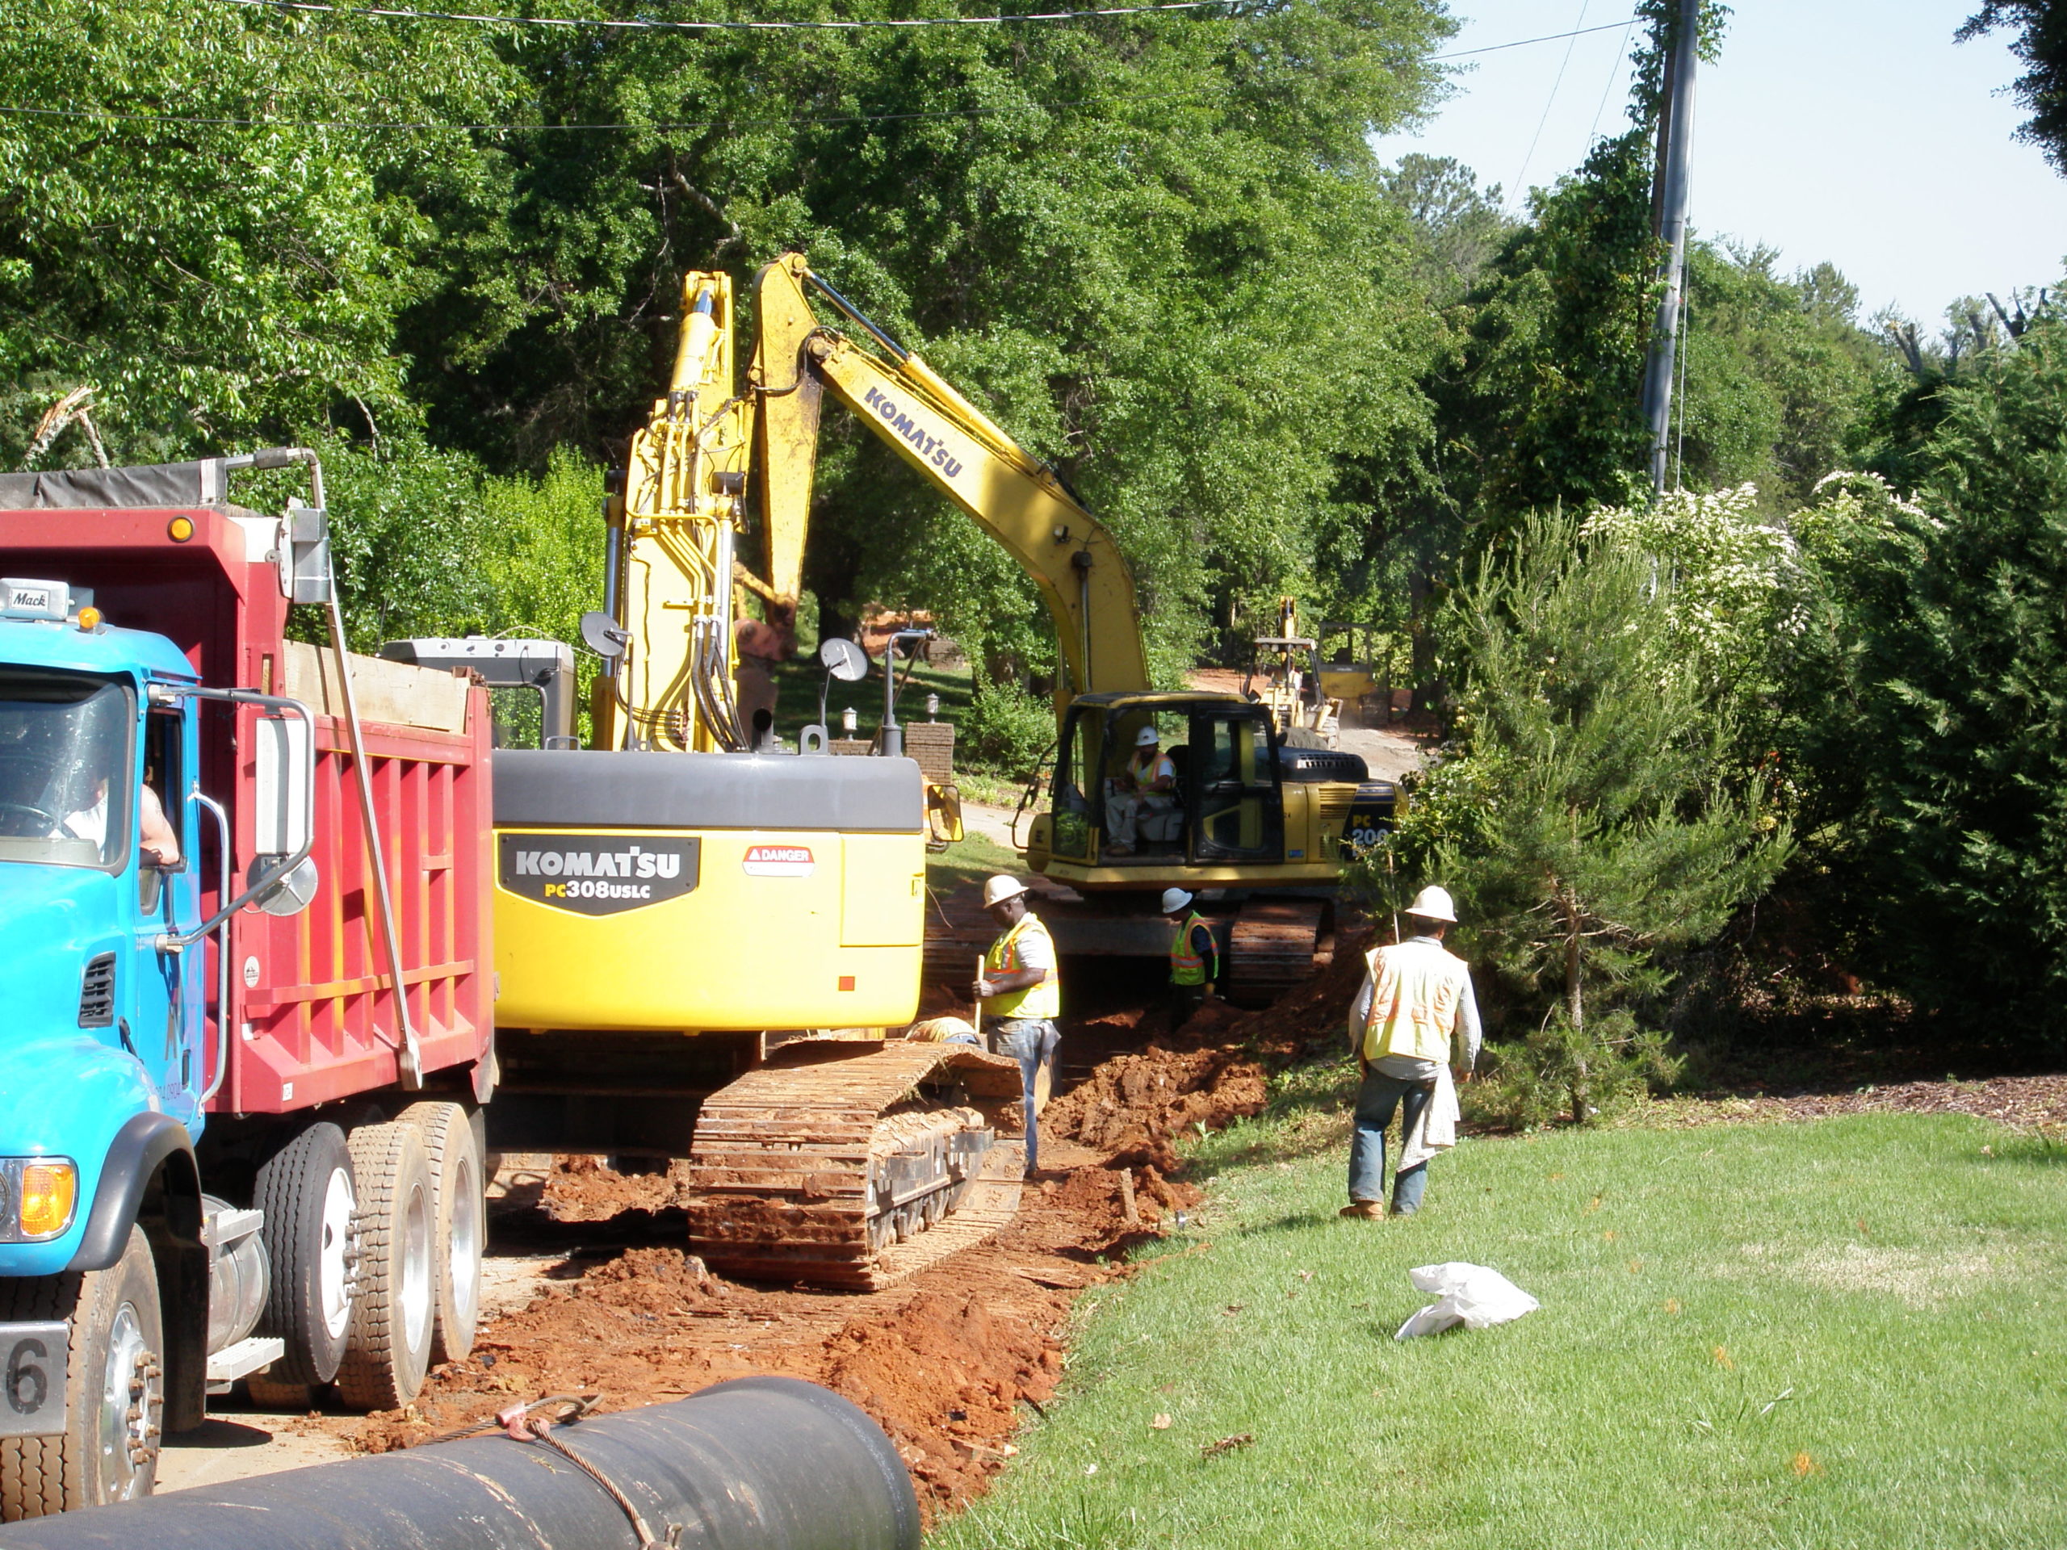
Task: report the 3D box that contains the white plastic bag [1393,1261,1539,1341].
[{"bbox_3d":[1.941,2.365,22.000,0.620,0.310,0.420,0,1,0],"label":"white plastic bag"}]

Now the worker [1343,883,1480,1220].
[{"bbox_3d":[2.064,1.511,26.800,0.700,1.820,0.500,0,1,-10],"label":"worker"}]

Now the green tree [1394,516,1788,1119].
[{"bbox_3d":[3.681,0.272,32.300,2.600,3.950,2.500,0,1,0],"label":"green tree"}]

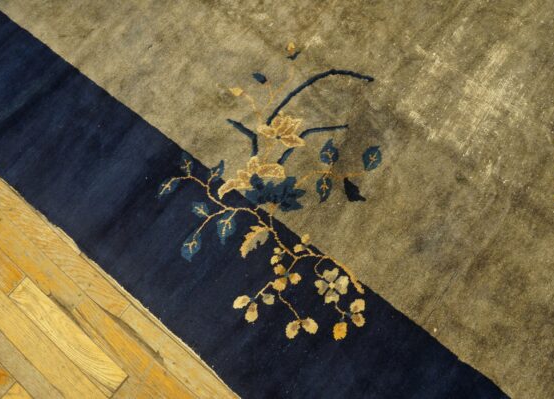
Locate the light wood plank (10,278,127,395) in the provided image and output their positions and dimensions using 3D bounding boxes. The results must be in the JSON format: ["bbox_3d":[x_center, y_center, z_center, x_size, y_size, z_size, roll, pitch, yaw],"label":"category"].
[{"bbox_3d":[-0.482,0.313,1.043,0.352,0.015,0.055,37,80,14],"label":"light wood plank"}]

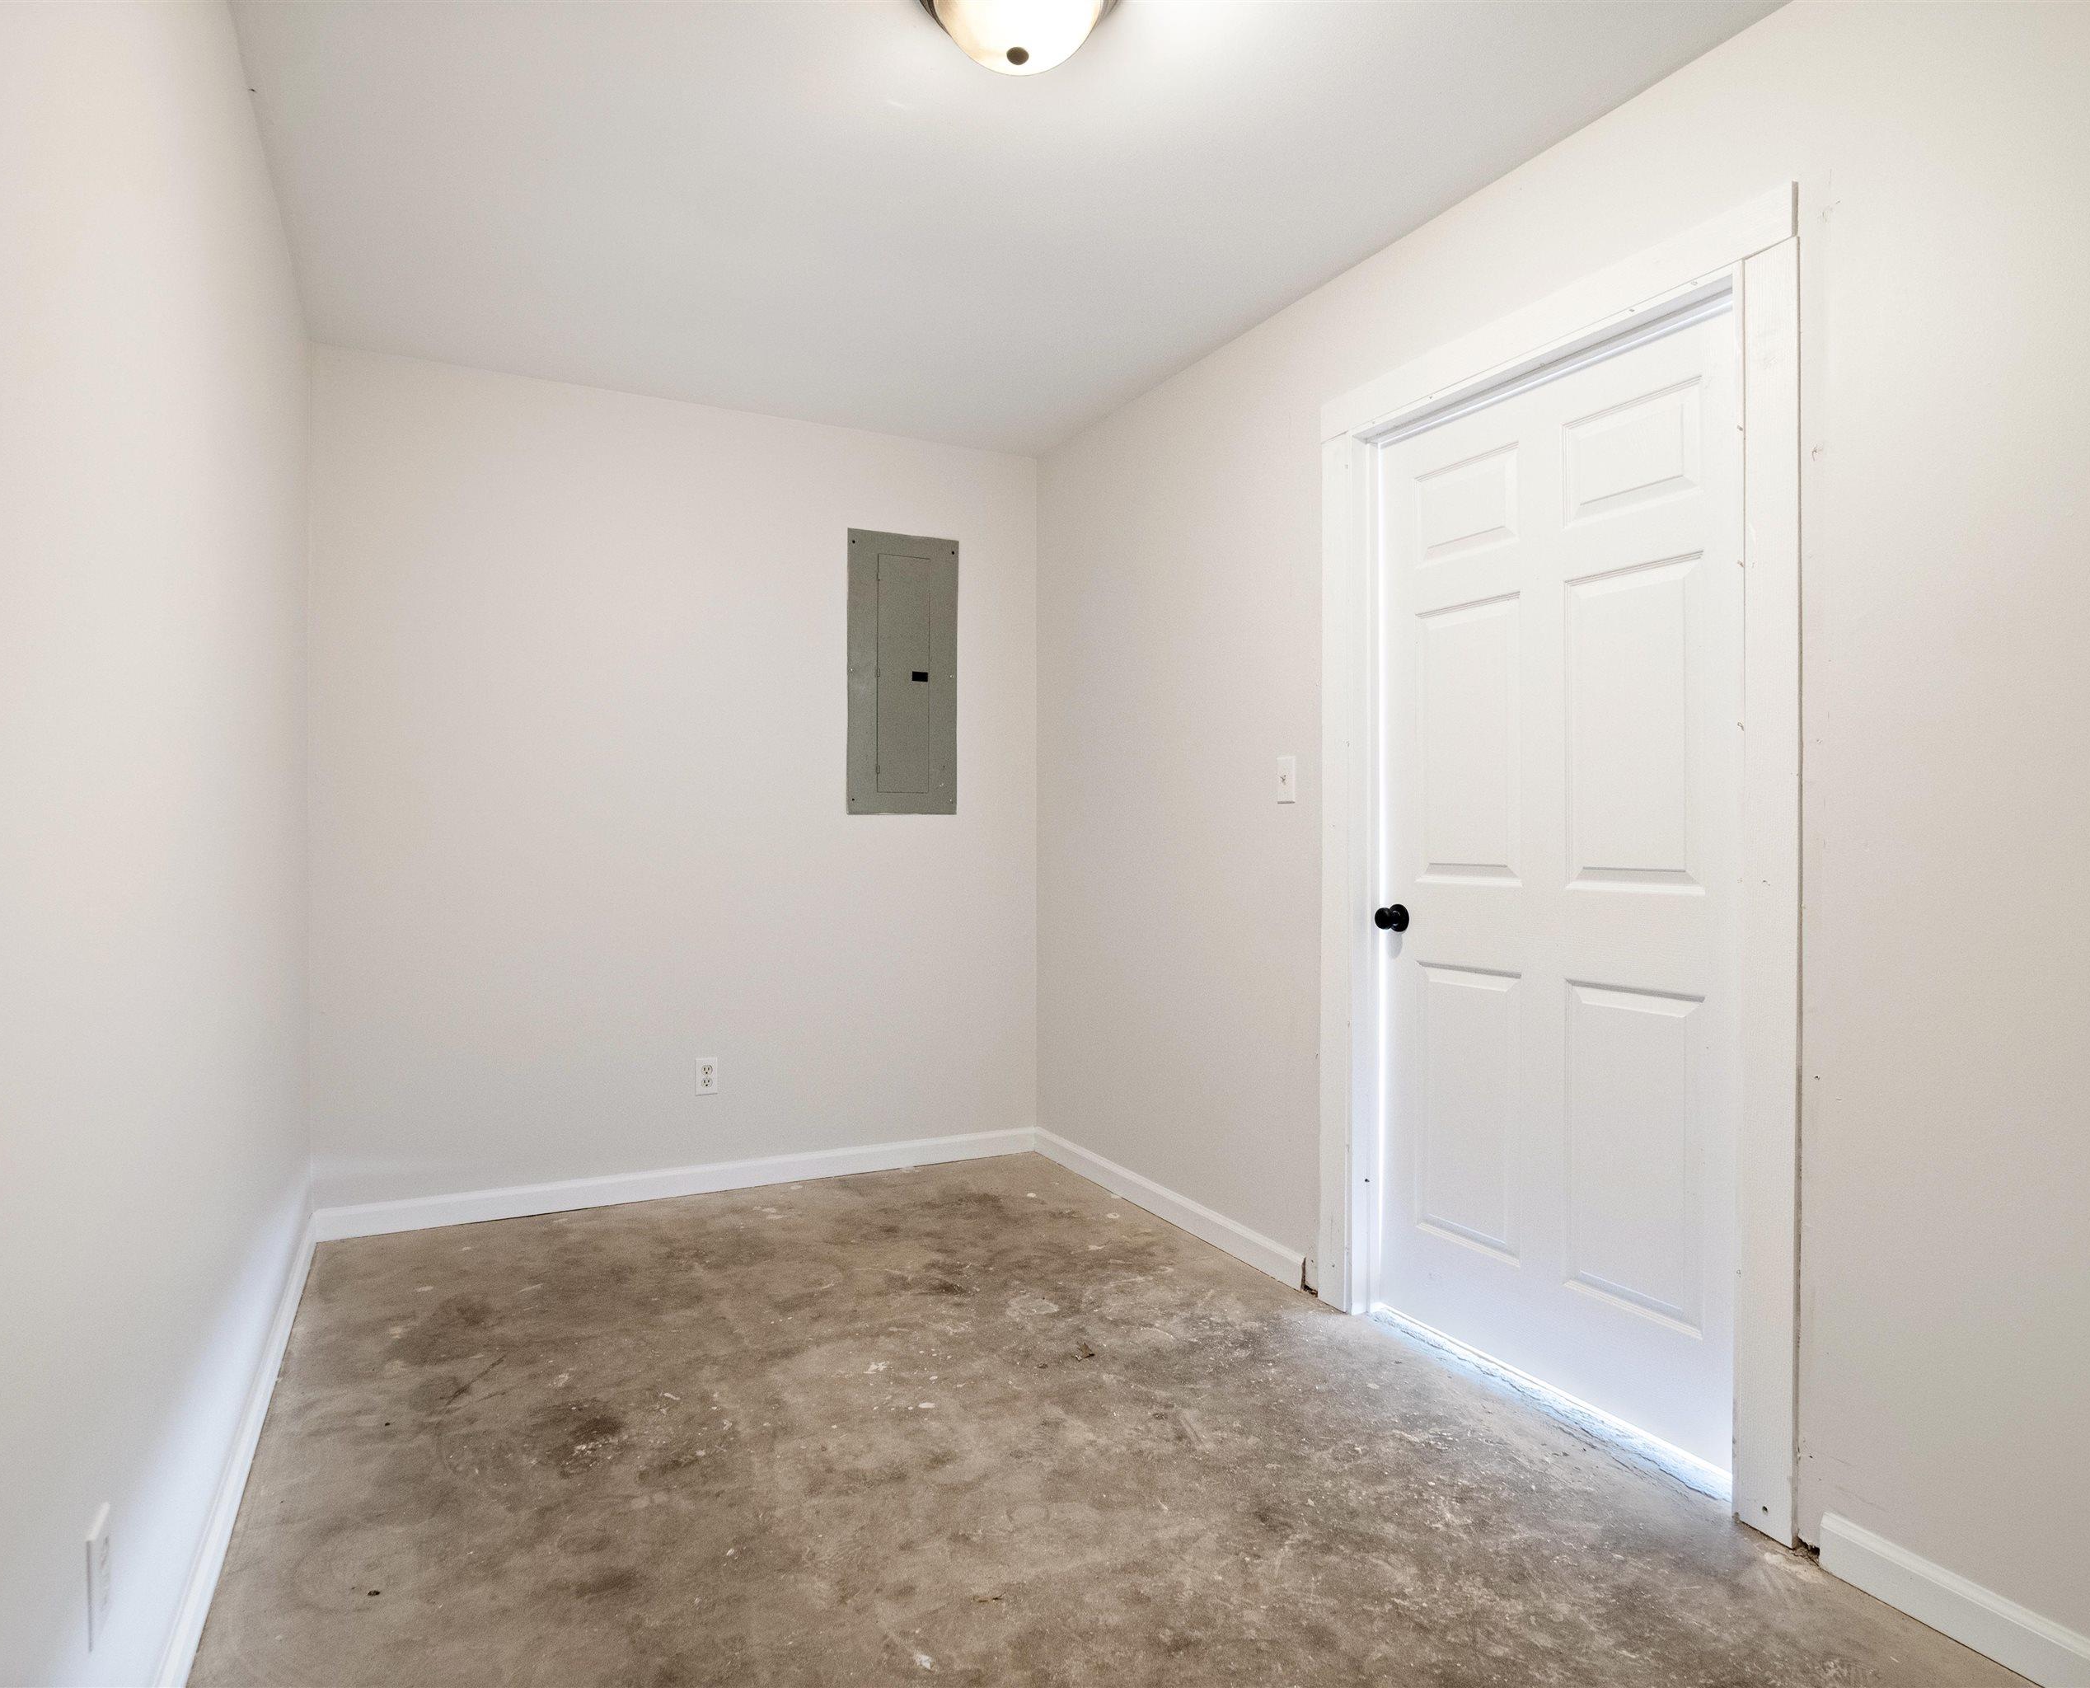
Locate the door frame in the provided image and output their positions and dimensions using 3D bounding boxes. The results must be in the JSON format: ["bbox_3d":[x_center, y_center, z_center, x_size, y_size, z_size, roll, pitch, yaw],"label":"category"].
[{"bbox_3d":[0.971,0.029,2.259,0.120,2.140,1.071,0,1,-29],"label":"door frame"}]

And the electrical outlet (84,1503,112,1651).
[{"bbox_3d":[-0.965,0.750,1.149,0.009,0.114,0.070,0,1,-29],"label":"electrical outlet"}]

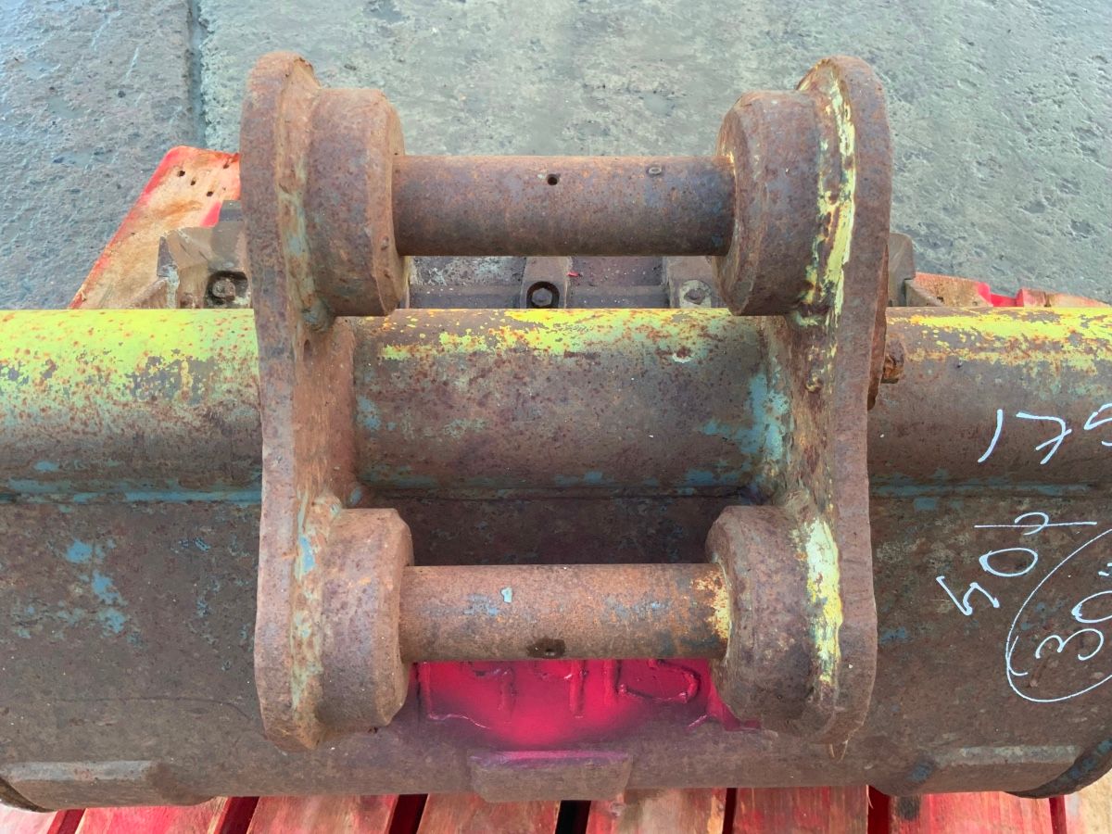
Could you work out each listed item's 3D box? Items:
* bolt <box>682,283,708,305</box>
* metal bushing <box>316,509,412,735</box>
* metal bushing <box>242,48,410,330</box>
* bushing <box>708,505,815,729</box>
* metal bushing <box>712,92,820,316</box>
[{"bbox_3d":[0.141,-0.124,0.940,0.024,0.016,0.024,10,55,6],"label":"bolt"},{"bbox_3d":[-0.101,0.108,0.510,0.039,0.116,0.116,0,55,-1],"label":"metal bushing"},{"bbox_3d":[-0.112,-0.115,0.485,0.058,0.134,0.134,0,55,-1],"label":"metal bushing"},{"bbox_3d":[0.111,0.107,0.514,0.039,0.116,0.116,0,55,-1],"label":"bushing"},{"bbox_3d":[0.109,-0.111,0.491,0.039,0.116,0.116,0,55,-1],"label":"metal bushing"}]

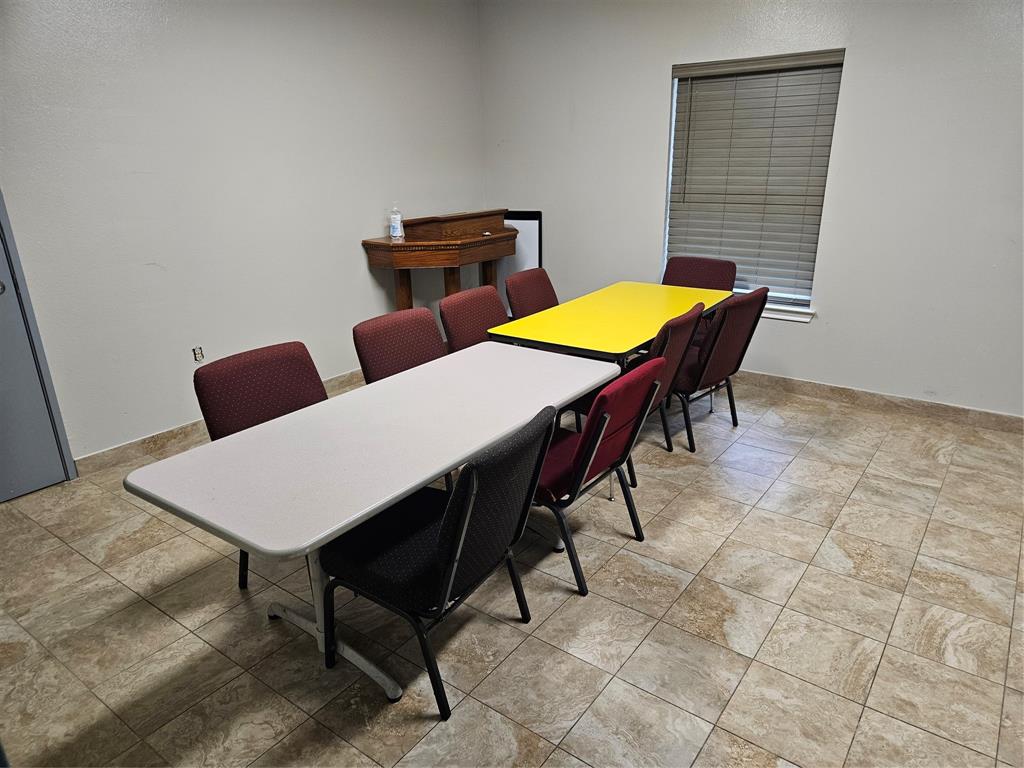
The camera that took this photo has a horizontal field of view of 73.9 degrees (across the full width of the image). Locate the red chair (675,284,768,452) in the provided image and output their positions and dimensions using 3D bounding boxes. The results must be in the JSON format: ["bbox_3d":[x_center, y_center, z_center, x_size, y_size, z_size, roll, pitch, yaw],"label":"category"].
[{"bbox_3d":[1.010,-0.130,3.914,0.610,0.850,0.510,16,26,41],"label":"red chair"}]

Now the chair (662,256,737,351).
[{"bbox_3d":[1.127,-0.381,4.616,0.510,0.865,0.610,15,25,39],"label":"chair"}]

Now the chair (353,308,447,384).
[{"bbox_3d":[-0.322,0.139,3.210,0.610,0.860,0.510,13,24,36],"label":"chair"}]

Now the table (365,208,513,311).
[{"bbox_3d":[-0.416,-0.669,5.110,0.730,1.165,1.290,12,23,35],"label":"table"}]

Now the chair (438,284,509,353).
[{"bbox_3d":[0.017,-0.047,3.729,0.610,0.860,0.510,11,22,31],"label":"chair"}]

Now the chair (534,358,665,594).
[{"bbox_3d":[0.235,0.305,2.723,0.610,0.835,0.500,12,23,35],"label":"chair"}]

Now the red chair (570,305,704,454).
[{"bbox_3d":[0.560,0.012,3.540,0.610,0.845,0.510,11,22,31],"label":"red chair"}]

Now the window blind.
[{"bbox_3d":[1.510,-1.310,4.454,1.050,1.480,0.070,12,23,35],"label":"window blind"}]

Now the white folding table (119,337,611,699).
[{"bbox_3d":[-0.317,0.438,2.536,0.775,0.730,1.780,12,23,34],"label":"white folding table"}]

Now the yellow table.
[{"bbox_3d":[0.629,-0.060,3.909,0.770,0.740,1.560,12,23,33],"label":"yellow table"}]

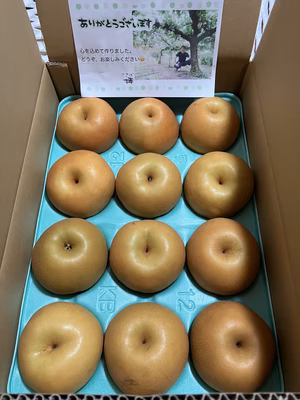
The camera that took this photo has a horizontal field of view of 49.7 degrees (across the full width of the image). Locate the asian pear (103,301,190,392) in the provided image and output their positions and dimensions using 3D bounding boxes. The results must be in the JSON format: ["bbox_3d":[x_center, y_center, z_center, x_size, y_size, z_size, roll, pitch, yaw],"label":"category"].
[{"bbox_3d":[-0.004,0.166,0.367,0.094,0.081,0.094,0,63,0],"label":"asian pear"}]

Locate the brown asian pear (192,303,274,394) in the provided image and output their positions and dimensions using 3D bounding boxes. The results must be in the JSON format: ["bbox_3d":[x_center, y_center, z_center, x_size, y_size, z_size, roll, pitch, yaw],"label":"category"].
[{"bbox_3d":[0.095,0.168,0.373,0.096,0.080,0.096,0,64,0],"label":"brown asian pear"}]

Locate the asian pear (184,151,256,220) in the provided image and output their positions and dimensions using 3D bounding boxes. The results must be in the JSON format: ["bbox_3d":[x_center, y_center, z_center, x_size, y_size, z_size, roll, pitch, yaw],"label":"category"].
[{"bbox_3d":[0.095,-0.021,0.448,0.094,0.082,0.094,0,64,0],"label":"asian pear"}]

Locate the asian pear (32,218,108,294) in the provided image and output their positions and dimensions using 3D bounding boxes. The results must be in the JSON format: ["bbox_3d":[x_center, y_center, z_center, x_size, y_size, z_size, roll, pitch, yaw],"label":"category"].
[{"bbox_3d":[-0.101,0.071,0.415,0.096,0.082,0.096,0,63,0],"label":"asian pear"}]

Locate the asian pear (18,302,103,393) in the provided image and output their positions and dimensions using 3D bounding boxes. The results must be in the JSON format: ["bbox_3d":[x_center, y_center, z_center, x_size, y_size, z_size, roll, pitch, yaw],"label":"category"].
[{"bbox_3d":[-0.098,0.160,0.358,0.090,0.078,0.090,0,64,0],"label":"asian pear"}]

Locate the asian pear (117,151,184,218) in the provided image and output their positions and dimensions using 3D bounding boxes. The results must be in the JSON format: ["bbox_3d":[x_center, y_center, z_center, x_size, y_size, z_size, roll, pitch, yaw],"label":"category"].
[{"bbox_3d":[-0.001,-0.021,0.467,0.096,0.080,0.096,1,70,-1],"label":"asian pear"}]

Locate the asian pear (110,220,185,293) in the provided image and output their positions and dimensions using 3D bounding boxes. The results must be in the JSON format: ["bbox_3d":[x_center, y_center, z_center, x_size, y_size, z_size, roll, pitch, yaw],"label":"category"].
[{"bbox_3d":[-0.003,0.069,0.403,0.092,0.080,0.092,0,64,0],"label":"asian pear"}]

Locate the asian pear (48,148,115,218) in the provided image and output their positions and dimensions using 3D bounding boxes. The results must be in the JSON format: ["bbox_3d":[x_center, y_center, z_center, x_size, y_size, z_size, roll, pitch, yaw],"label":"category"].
[{"bbox_3d":[-0.099,-0.022,0.463,0.097,0.083,0.097,0,63,0],"label":"asian pear"}]

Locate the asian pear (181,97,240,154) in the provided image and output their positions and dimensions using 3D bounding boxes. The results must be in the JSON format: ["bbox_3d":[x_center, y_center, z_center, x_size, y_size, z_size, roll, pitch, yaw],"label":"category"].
[{"bbox_3d":[0.095,-0.118,0.512,0.094,0.080,0.094,0,63,0],"label":"asian pear"}]

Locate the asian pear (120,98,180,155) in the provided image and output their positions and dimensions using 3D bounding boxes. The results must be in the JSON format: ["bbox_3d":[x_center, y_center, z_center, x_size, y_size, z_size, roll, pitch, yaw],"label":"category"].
[{"bbox_3d":[-0.001,-0.116,0.512,0.092,0.078,0.092,0,63,0],"label":"asian pear"}]

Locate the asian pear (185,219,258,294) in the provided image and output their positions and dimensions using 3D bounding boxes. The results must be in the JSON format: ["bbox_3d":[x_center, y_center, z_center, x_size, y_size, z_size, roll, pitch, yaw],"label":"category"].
[{"bbox_3d":[0.091,0.069,0.403,0.092,0.080,0.092,0,64,0],"label":"asian pear"}]

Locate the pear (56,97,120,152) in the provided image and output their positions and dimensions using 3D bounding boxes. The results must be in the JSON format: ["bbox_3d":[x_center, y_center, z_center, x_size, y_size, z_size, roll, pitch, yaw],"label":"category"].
[{"bbox_3d":[-0.099,-0.118,0.513,0.093,0.079,0.093,0,63,0],"label":"pear"}]

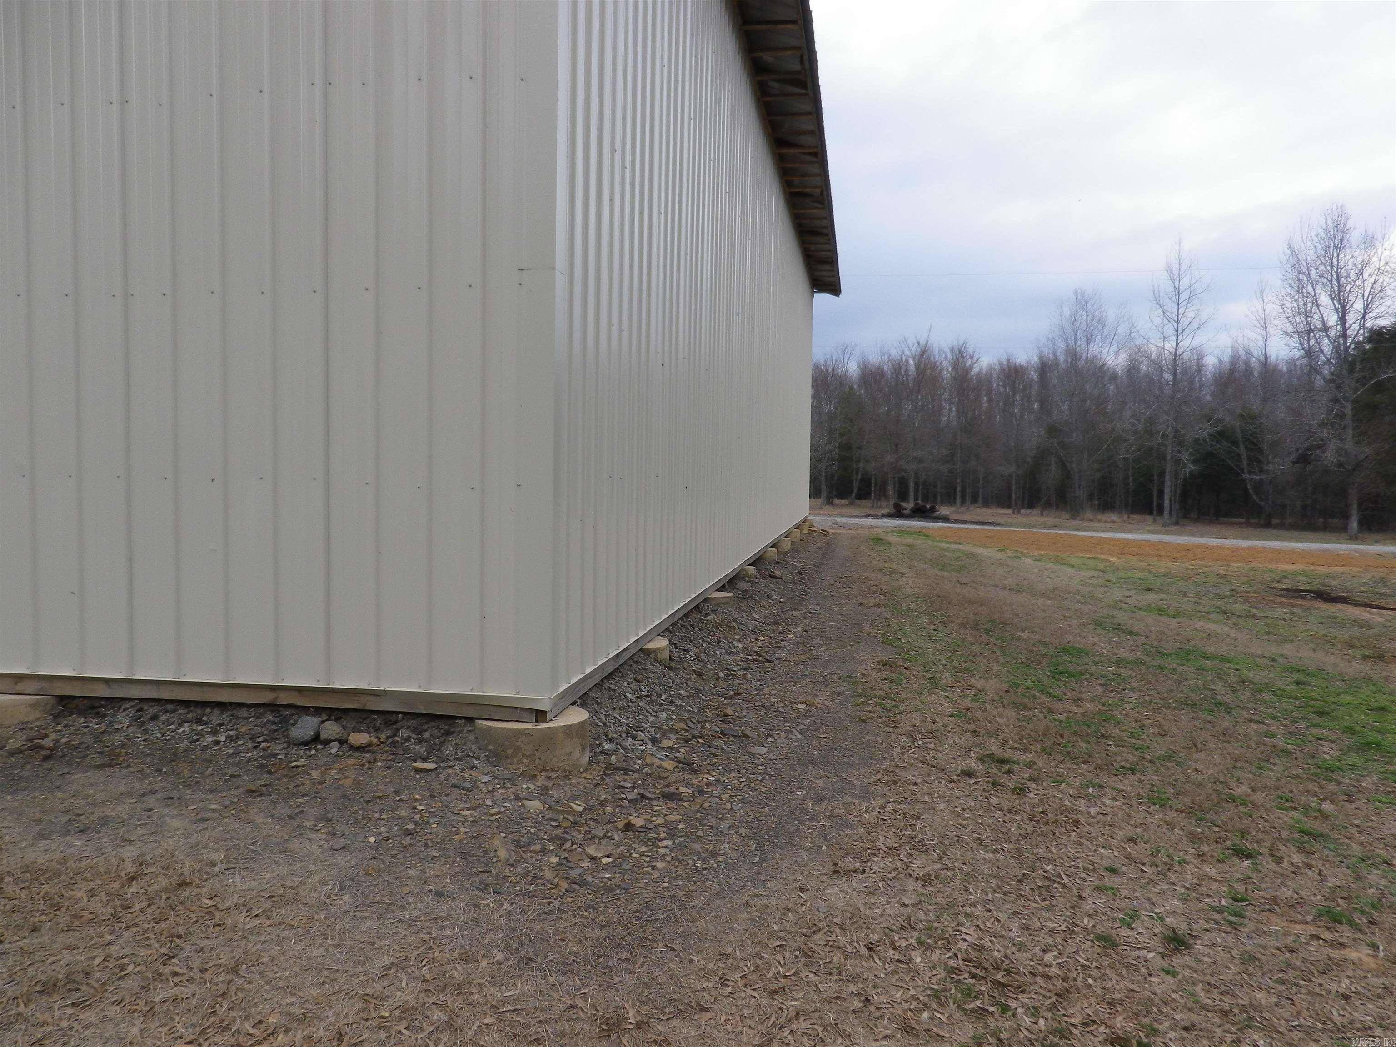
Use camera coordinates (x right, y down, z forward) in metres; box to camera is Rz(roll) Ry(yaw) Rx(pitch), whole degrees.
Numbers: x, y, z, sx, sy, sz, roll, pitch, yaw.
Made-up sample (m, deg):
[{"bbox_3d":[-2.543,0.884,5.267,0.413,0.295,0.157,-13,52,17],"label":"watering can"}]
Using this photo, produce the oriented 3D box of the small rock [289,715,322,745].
[{"bbox_3d":[-1.628,0.859,4.180,0.122,0.112,0.105,-1,3,-21],"label":"small rock"}]

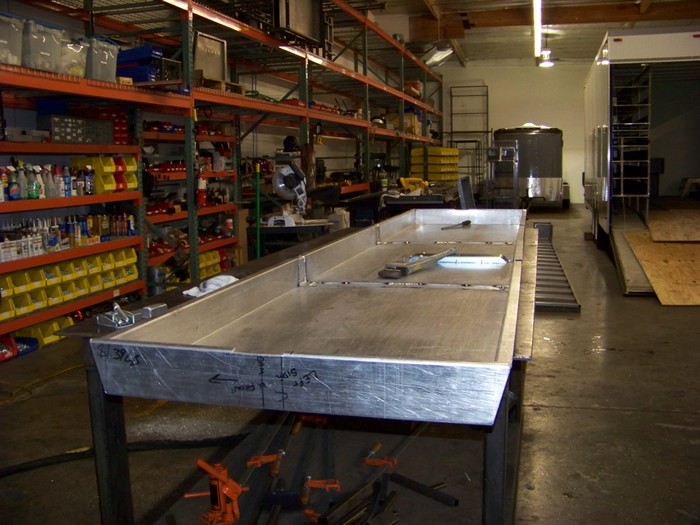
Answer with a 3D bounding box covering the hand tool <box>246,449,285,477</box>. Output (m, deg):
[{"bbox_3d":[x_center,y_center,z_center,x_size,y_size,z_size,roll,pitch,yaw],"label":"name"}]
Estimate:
[{"bbox_3d":[-0.398,0.962,3.508,0.168,0.050,0.165,-16,6,8],"label":"hand tool"}]

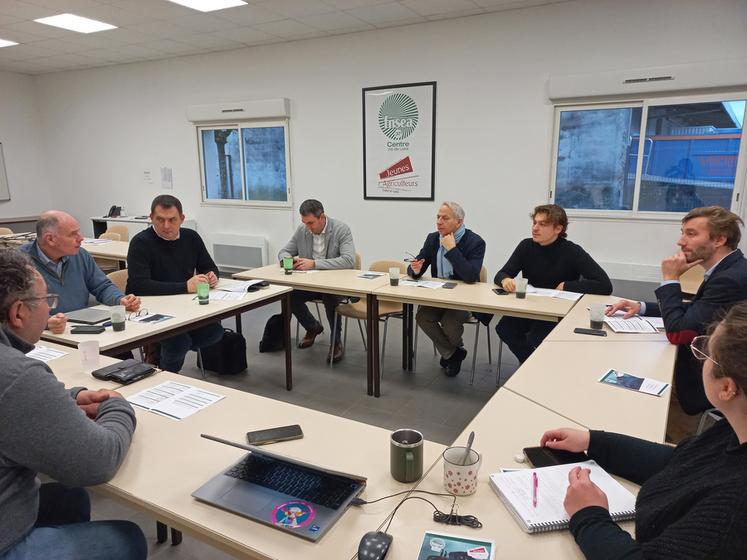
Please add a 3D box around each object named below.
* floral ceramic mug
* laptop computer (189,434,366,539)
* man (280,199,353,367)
[{"bbox_3d":[0.226,0.472,1.343,0.112,0.086,0.087,-12,16,-43],"label":"floral ceramic mug"},{"bbox_3d":[-0.230,0.457,1.313,0.355,0.152,0.238,6,13,27],"label":"laptop computer"},{"bbox_3d":[-0.432,-0.021,4.444,0.680,1.290,0.750,6,14,28],"label":"man"}]

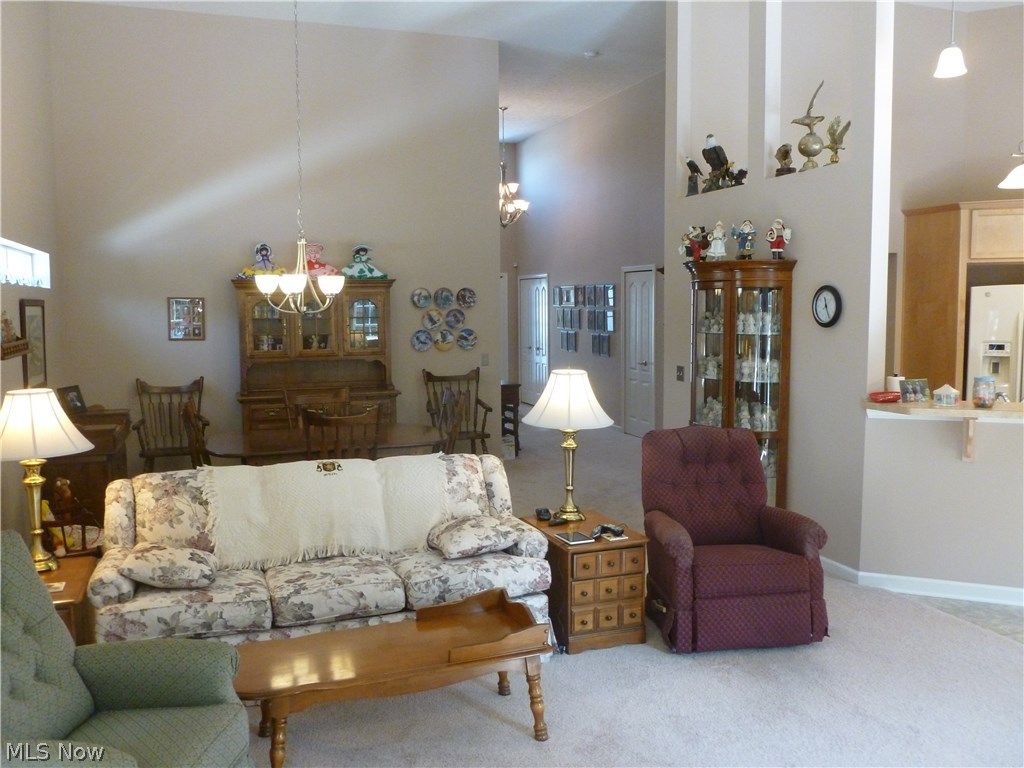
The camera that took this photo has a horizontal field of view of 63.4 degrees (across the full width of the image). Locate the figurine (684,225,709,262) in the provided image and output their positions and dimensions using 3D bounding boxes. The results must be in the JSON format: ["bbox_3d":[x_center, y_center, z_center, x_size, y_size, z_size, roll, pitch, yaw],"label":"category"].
[{"bbox_3d":[1.227,-0.936,5.538,0.150,0.245,0.150,4,7,40],"label":"figurine"}]

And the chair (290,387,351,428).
[{"bbox_3d":[-1.385,0.566,6.115,0.490,1.050,0.550,-3,6,-20],"label":"chair"}]

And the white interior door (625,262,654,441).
[{"bbox_3d":[1.555,-0.357,10.138,0.050,2.040,0.720,-3,6,-20],"label":"white interior door"}]

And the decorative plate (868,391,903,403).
[{"bbox_3d":[2.173,0.081,4.804,0.215,0.045,0.200,2,6,23],"label":"decorative plate"}]

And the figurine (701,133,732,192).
[{"bbox_3d":[1.509,-1.637,6.128,0.180,0.440,0.240,-4,6,-32],"label":"figurine"}]

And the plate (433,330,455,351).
[{"bbox_3d":[-0.675,-0.435,8.181,0.210,0.210,0.025,-3,6,-20],"label":"plate"}]

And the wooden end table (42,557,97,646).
[{"bbox_3d":[-1.982,1.083,3.483,0.420,0.497,0.620,-2,6,-19],"label":"wooden end table"}]

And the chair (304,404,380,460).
[{"bbox_3d":[-1.160,0.645,5.515,0.500,1.060,0.540,-3,6,-20],"label":"chair"}]

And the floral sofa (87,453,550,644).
[{"bbox_3d":[-0.894,0.847,3.978,1.950,0.860,0.920,-2,5,-16],"label":"floral sofa"}]

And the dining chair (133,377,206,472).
[{"bbox_3d":[-2.886,0.489,7.056,0.610,1.060,0.580,-3,6,-20],"label":"dining chair"}]

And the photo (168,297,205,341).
[{"bbox_3d":[-2.886,-0.577,7.349,0.295,0.375,0.030,-3,6,-20],"label":"photo"}]

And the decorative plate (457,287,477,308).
[{"bbox_3d":[-0.454,-0.859,8.271,0.205,0.205,0.025,-2,6,-19],"label":"decorative plate"}]

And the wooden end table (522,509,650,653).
[{"bbox_3d":[0.364,0.991,4.284,0.420,0.497,0.620,-2,6,-19],"label":"wooden end table"}]

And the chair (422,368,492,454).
[{"bbox_3d":[-0.509,0.375,7.928,0.620,1.060,0.580,-3,6,-20],"label":"chair"}]

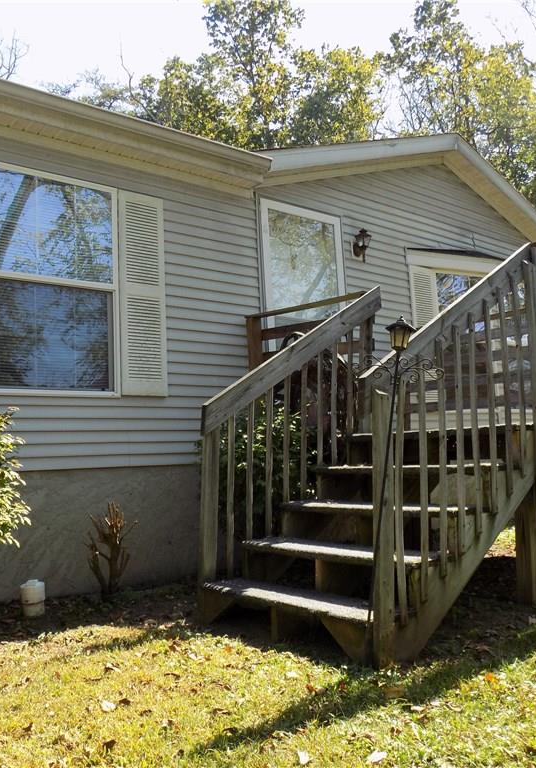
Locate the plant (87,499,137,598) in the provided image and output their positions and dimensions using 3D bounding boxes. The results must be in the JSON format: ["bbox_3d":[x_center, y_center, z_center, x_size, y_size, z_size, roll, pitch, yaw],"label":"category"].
[{"bbox_3d":[-1.035,1.084,4.466,0.325,0.633,0.295,3,-7,-37],"label":"plant"}]

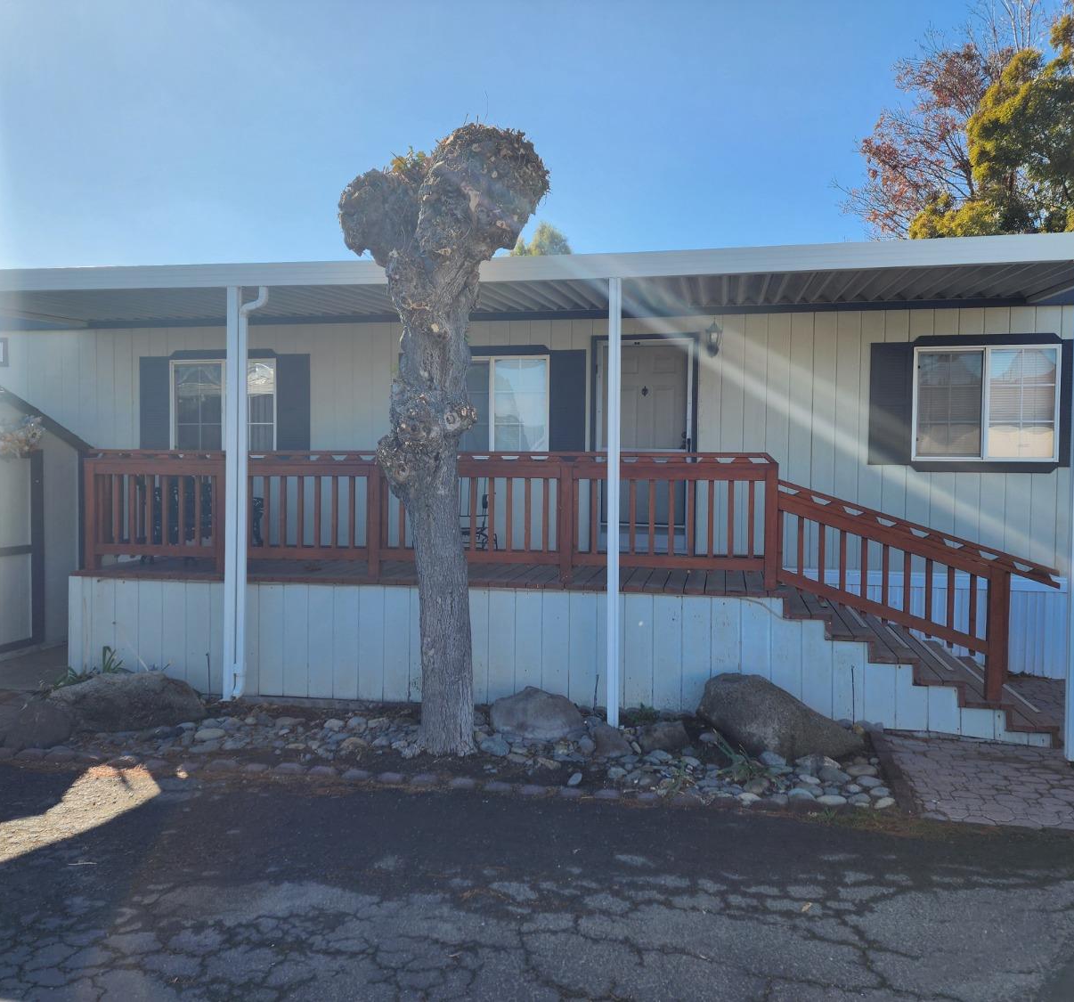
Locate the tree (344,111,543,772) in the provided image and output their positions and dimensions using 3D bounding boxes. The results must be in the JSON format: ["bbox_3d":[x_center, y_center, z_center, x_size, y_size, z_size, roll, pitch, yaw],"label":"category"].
[{"bbox_3d":[-0.586,-0.413,5.600,1.280,3.960,0.950,1,1,11],"label":"tree"}]

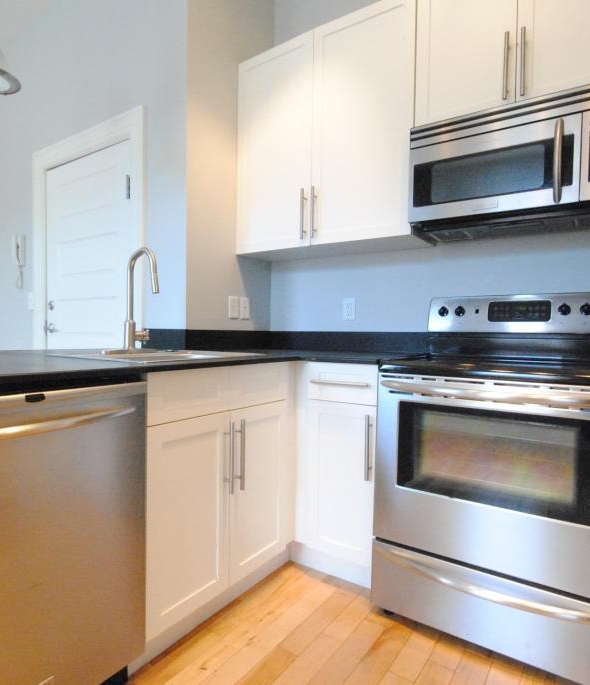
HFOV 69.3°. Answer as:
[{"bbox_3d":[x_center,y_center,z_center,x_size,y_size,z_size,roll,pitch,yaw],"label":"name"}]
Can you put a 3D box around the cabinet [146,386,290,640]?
[{"bbox_3d":[-0.476,0.522,1.671,0.615,0.887,0.745,1,1,33],"label":"cabinet"}]

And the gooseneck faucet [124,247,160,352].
[{"bbox_3d":[-0.603,-0.170,1.752,0.215,0.431,0.110,1,1,33],"label":"gooseneck faucet"}]

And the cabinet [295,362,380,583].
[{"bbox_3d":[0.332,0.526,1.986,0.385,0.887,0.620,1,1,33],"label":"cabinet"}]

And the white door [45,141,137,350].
[{"bbox_3d":[-1.268,-0.096,2.609,0.915,2.060,0.045,1,1,33],"label":"white door"}]

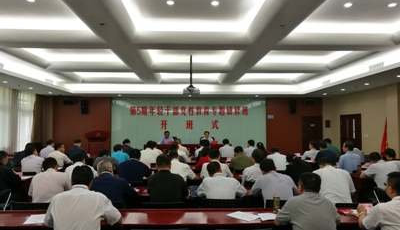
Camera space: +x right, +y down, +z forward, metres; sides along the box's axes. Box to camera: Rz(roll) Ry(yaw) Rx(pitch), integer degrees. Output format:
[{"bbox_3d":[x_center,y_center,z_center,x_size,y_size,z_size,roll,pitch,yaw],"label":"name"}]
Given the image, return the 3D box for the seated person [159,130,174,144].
[{"bbox_3d":[-1.112,1.190,10.286,0.540,1.280,0.740,0,-2,-2],"label":"seated person"}]

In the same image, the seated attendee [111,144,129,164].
[{"bbox_3d":[-1.832,1.273,7.265,0.500,1.180,0.720,0,-2,-2],"label":"seated attendee"}]

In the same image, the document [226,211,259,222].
[{"bbox_3d":[0.419,0.974,3.023,0.200,0.008,0.295,2,-3,-43],"label":"document"}]

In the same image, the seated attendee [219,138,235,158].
[{"bbox_3d":[0.713,1.289,8.522,0.500,1.230,0.720,0,-2,-2],"label":"seated attendee"}]

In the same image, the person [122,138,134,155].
[{"bbox_3d":[-2.008,1.322,8.584,0.480,1.290,0.700,0,-2,-2],"label":"person"}]

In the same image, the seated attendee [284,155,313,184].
[{"bbox_3d":[1.635,1.230,5.128,0.500,1.220,0.750,1,-2,-20],"label":"seated attendee"}]

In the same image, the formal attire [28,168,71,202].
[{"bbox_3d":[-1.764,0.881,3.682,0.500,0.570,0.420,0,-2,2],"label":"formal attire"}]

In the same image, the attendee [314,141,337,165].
[{"bbox_3d":[3.008,1.250,7.459,0.540,1.240,0.740,0,-2,-8],"label":"attendee"}]

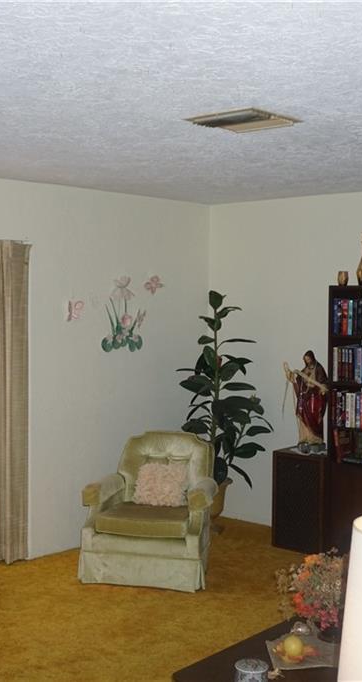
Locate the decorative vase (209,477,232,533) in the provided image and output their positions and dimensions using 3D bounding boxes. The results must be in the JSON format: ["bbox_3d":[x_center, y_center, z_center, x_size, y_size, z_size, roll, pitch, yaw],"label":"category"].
[{"bbox_3d":[0.249,1.189,6.514,0.270,0.420,0.270,0,3,0],"label":"decorative vase"}]

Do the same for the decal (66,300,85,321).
[{"bbox_3d":[-0.695,-0.203,5.853,0.050,0.135,0.135,3,4,43],"label":"decal"}]

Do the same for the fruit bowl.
[{"bbox_3d":[0.455,1.114,3.250,0.260,0.090,0.270,0,3,0],"label":"fruit bowl"}]

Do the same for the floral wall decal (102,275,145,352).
[{"bbox_3d":[-0.405,-0.194,6.202,0.030,0.550,0.420,3,4,42],"label":"floral wall decal"}]

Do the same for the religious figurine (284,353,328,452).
[{"bbox_3d":[0.874,0.407,6.133,0.300,0.710,0.250,2,3,30],"label":"religious figurine"}]

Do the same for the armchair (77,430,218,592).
[{"bbox_3d":[-0.158,1.025,5.550,0.770,0.826,0.780,1,3,13],"label":"armchair"}]

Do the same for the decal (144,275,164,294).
[{"bbox_3d":[-0.189,-0.410,6.413,0.035,0.135,0.180,3,4,43],"label":"decal"}]

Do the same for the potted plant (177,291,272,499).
[{"bbox_3d":[0.322,0.426,6.444,0.660,1.587,0.680,0,3,0],"label":"potted plant"}]

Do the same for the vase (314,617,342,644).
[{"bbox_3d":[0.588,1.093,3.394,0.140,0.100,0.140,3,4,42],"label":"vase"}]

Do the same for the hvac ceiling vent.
[{"bbox_3d":[0.255,-0.900,3.630,0.360,0.030,0.360,3,4,43],"label":"hvac ceiling vent"}]

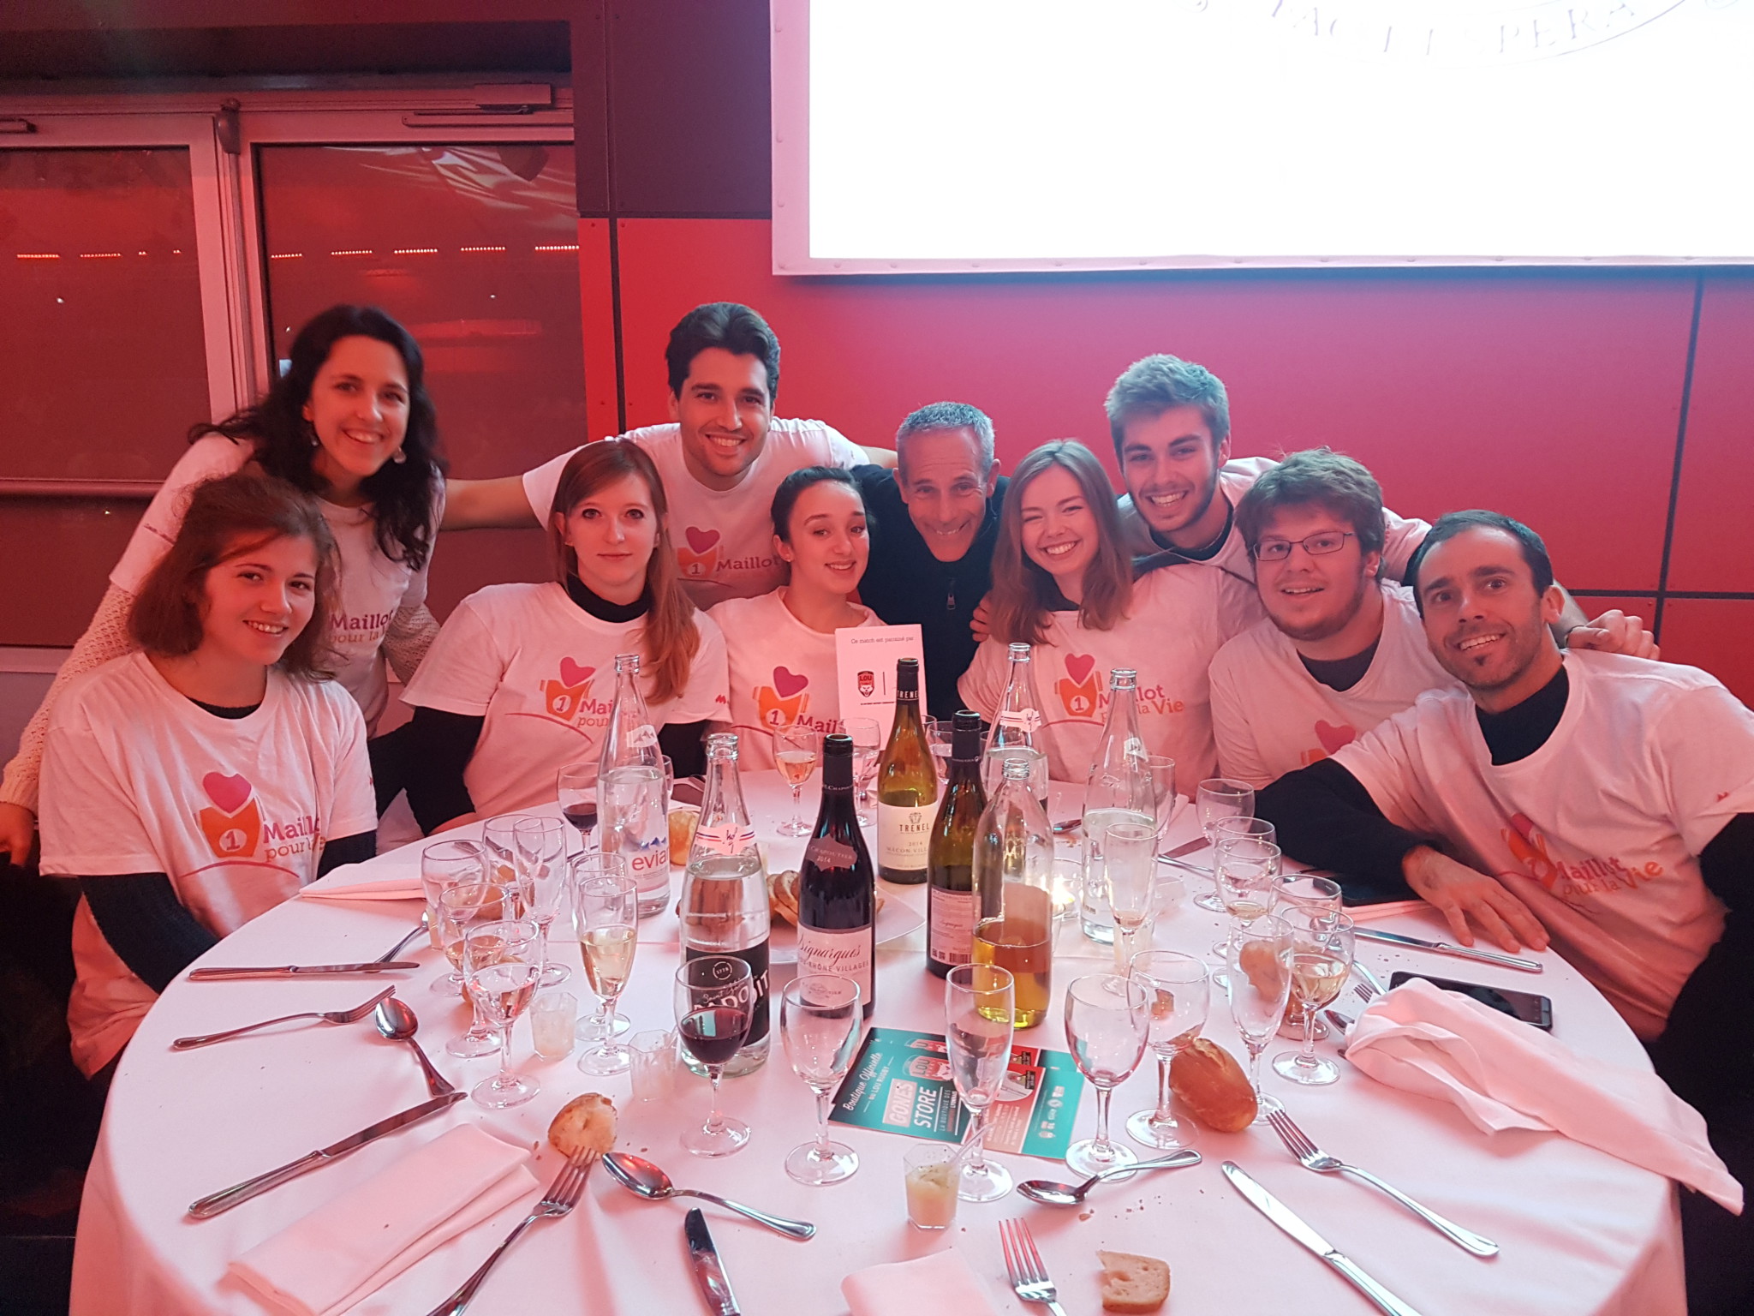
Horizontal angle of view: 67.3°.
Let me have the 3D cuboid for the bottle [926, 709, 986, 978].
[{"bbox_3d":[0.101,0.209,1.493,0.081,0.298,0.081,1,11,3],"label":"bottle"}]

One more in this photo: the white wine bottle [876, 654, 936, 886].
[{"bbox_3d":[0.044,0.151,1.780,0.081,0.298,0.081,-3,12,-15],"label":"white wine bottle"}]

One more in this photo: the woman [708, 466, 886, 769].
[{"bbox_3d":[-0.137,0.304,2.355,0.440,1.271,0.680,-1,11,-6],"label":"woman"}]

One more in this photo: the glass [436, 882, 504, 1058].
[{"bbox_3d":[-0.401,0.313,1.325,0.069,0.156,0.069,1,11,0],"label":"glass"}]

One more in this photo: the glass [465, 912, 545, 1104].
[{"bbox_3d":[-0.346,0.332,1.227,0.070,0.157,0.070,1,11,0],"label":"glass"}]

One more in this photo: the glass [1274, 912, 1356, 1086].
[{"bbox_3d":[0.422,0.326,1.276,0.071,0.156,0.071,0,11,0],"label":"glass"}]

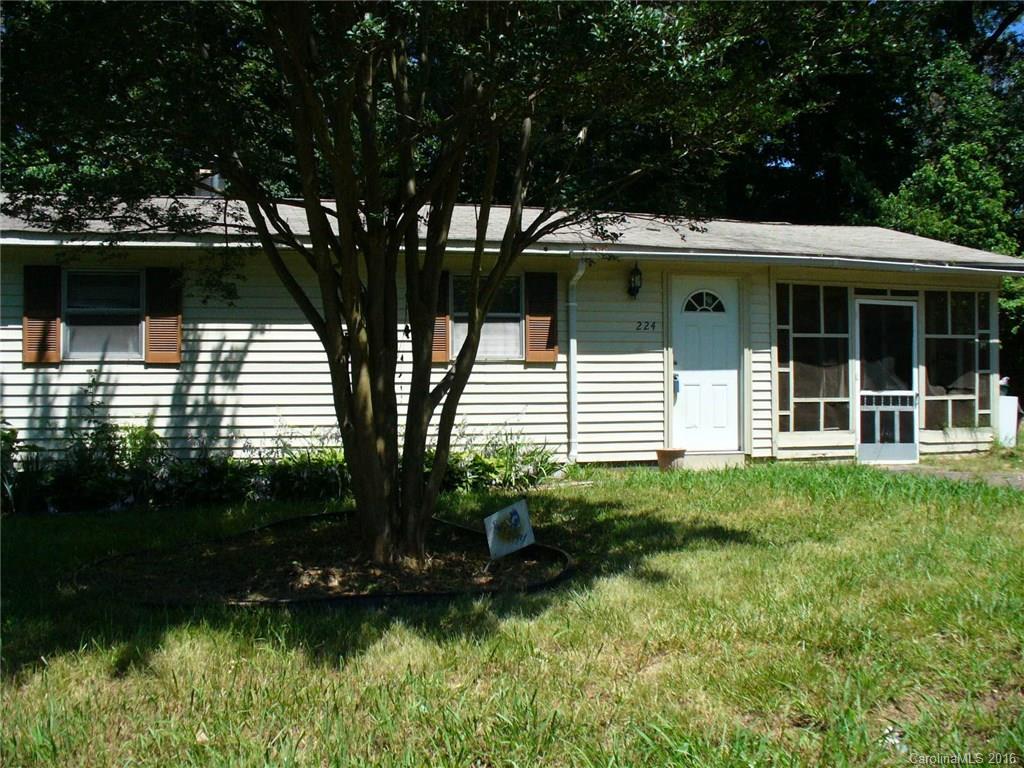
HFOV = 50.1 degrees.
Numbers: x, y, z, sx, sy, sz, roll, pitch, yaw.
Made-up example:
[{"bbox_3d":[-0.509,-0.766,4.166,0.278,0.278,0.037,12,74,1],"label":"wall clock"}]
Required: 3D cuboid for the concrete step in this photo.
[{"bbox_3d":[2.210,0.906,12.630,0.920,0.210,0.300,0,1,-15],"label":"concrete step"}]

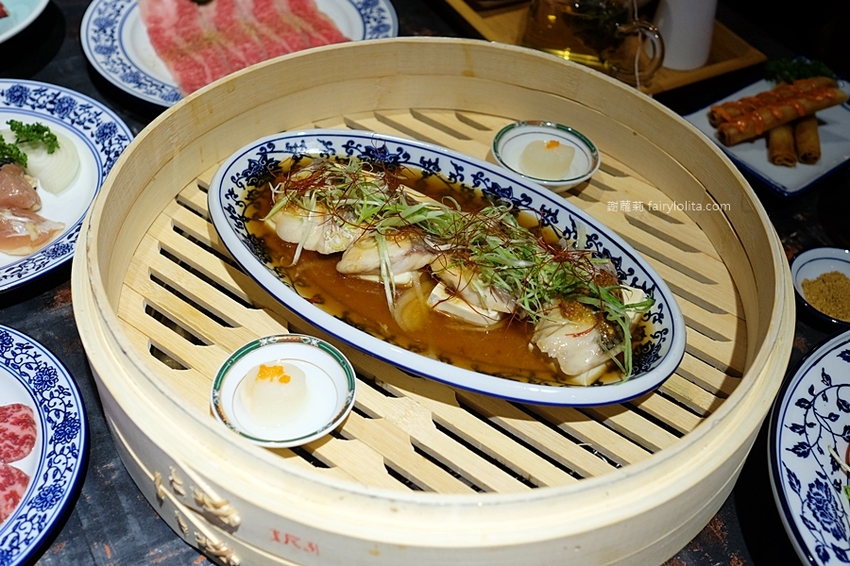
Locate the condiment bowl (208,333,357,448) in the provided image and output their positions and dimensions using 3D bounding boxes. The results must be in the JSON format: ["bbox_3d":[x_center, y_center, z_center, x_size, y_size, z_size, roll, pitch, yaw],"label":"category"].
[{"bbox_3d":[-0.084,0.068,0.499,0.085,0.021,0.085,2,46,-2],"label":"condiment bowl"}]

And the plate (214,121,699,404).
[{"bbox_3d":[0.004,-0.013,0.573,0.356,0.037,0.198,26,50,20],"label":"plate"}]

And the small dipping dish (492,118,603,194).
[{"bbox_3d":[0.097,-0.098,0.673,0.085,0.021,0.085,2,46,-2],"label":"small dipping dish"}]

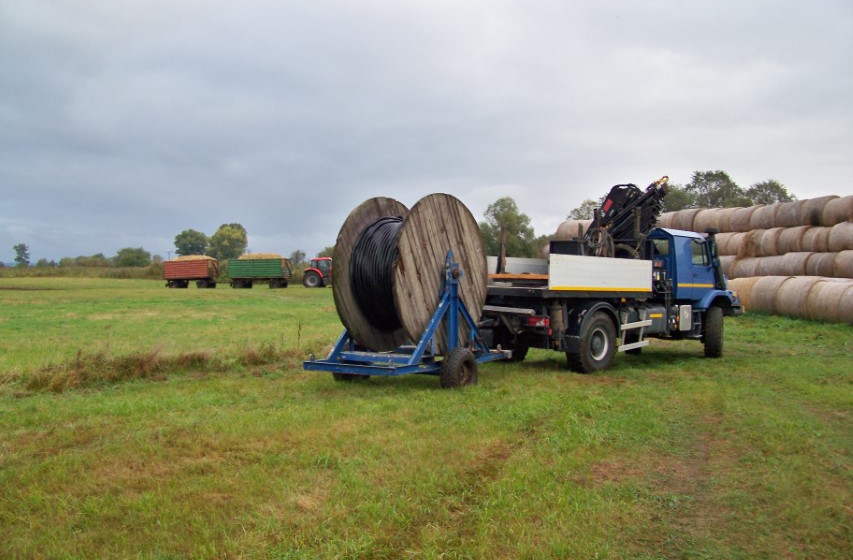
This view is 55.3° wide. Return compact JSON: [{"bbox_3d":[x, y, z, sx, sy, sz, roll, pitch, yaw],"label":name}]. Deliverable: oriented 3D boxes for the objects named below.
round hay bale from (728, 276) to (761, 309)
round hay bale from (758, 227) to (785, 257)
[{"bbox_3d":[12.298,0.635,30.681,1.420,1.420,1.220,0,1,-27],"label":"round hay bale"},{"bbox_3d":[14.834,-1.449,34.293,1.420,1.420,1.220,0,1,-27],"label":"round hay bale"}]

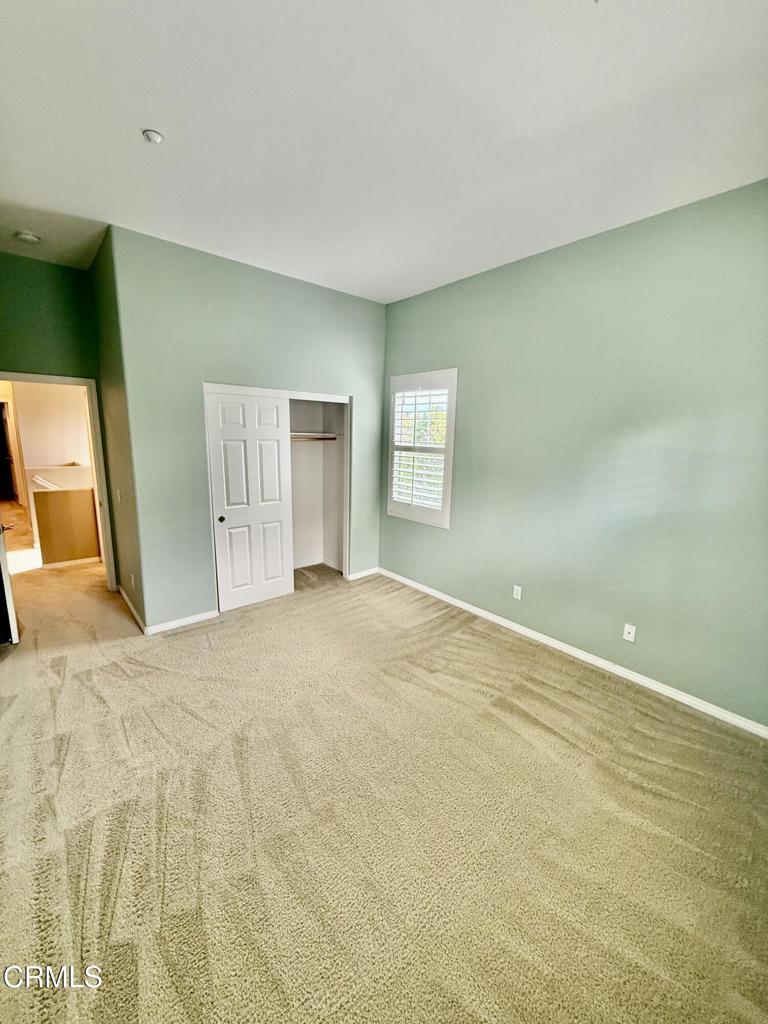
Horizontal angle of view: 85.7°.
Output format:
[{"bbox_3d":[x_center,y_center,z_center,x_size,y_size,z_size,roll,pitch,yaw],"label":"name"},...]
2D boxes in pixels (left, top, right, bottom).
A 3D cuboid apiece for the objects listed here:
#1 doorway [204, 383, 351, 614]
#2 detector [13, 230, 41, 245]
[{"bbox_3d":[-0.973,-0.141,4.124,1.483,2.053,0.120,-8,14,-40],"label":"doorway"},{"bbox_3d":[-2.628,-2.018,3.054,0.148,0.045,0.148,-8,14,-40],"label":"detector"}]

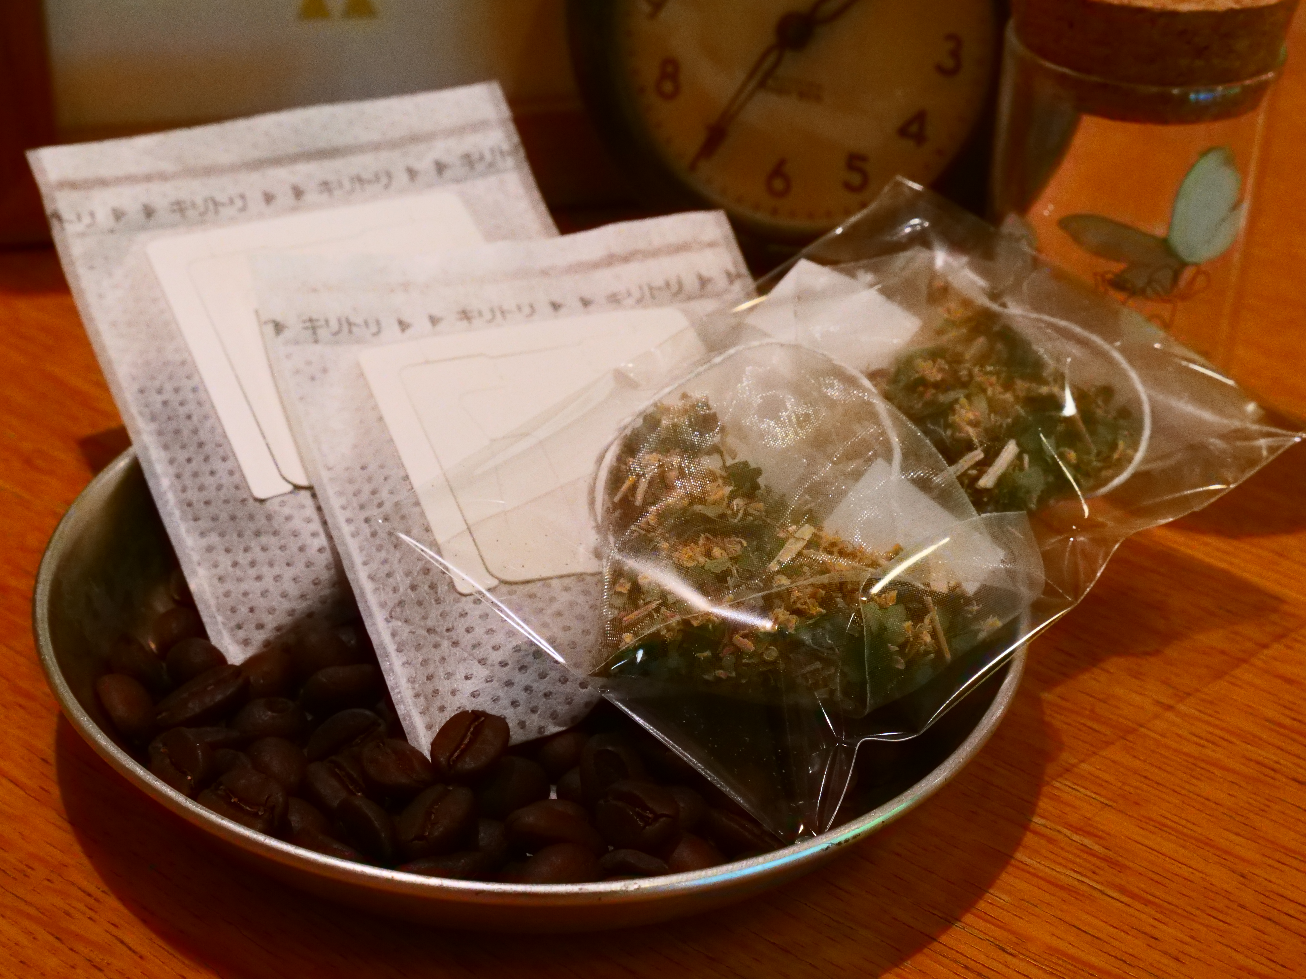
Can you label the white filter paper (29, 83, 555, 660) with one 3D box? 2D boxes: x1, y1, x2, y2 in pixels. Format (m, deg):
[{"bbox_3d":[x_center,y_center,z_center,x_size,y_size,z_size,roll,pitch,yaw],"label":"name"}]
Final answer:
[{"bbox_3d":[-0.040,-0.019,0.323,0.074,0.011,0.090,-14,64,-27],"label":"white filter paper"}]

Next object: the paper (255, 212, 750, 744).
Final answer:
[{"bbox_3d":[-0.008,-0.003,0.311,0.074,0.011,0.090,-8,54,-23],"label":"paper"}]

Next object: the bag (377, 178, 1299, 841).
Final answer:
[{"bbox_3d":[0.026,-0.004,0.290,0.095,0.024,0.070,-35,58,-29],"label":"bag"}]

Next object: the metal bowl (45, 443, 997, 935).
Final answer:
[{"bbox_3d":[-0.015,0.021,0.301,0.127,0.026,0.127,3,32,0],"label":"metal bowl"}]

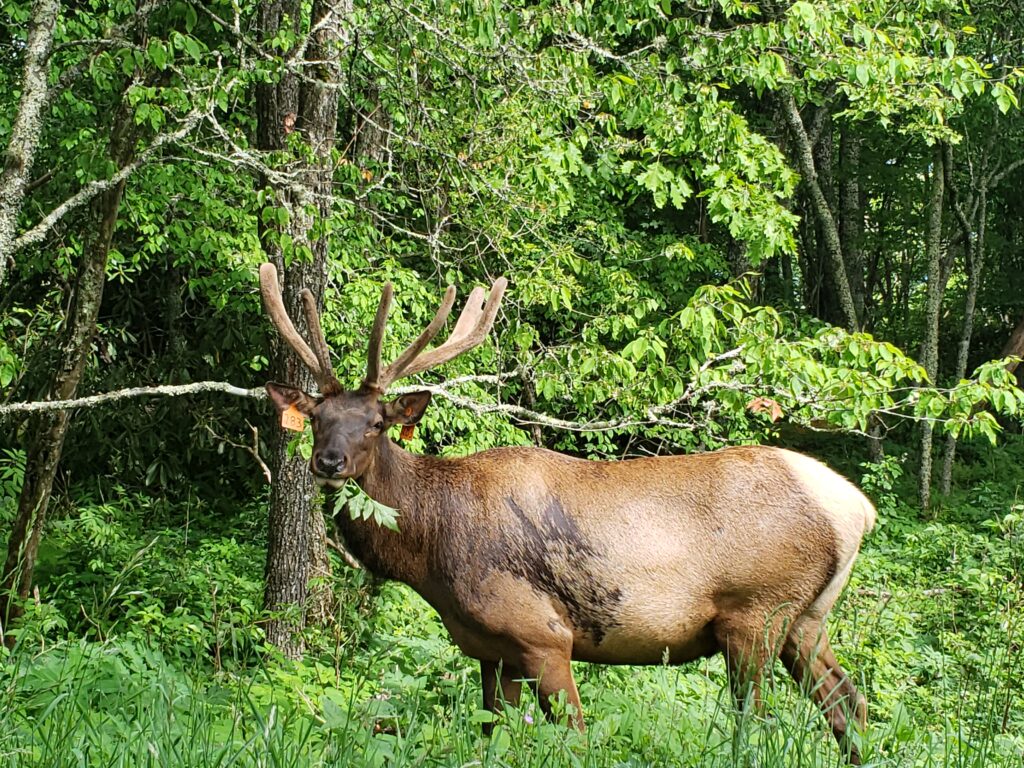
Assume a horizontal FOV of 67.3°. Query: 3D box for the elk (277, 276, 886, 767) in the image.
[{"bbox_3d":[0.210,0.630,2.870,2.270,2.120,0.800,0,1,6],"label":"elk"}]

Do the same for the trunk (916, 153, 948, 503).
[{"bbox_3d":[5.242,-0.730,9.600,0.180,4.800,0.170,3,1,0],"label":"trunk"}]

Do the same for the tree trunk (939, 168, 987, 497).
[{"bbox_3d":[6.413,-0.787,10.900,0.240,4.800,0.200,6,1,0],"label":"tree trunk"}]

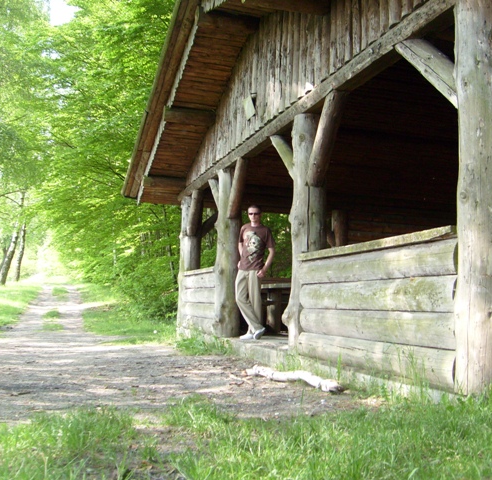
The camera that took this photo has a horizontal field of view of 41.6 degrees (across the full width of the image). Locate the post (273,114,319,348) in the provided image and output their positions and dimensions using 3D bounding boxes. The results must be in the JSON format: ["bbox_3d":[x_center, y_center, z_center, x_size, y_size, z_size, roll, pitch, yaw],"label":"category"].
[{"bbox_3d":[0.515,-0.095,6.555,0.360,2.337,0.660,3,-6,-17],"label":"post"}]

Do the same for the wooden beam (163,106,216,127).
[{"bbox_3d":[-0.810,-1.785,9.317,0.735,0.200,0.200,3,-6,-17],"label":"wooden beam"}]

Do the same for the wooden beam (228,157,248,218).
[{"bbox_3d":[-0.094,-0.692,8.603,0.180,0.887,0.180,3,23,-17],"label":"wooden beam"}]

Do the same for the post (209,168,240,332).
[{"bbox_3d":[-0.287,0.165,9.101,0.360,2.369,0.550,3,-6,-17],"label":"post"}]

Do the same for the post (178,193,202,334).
[{"bbox_3d":[-0.952,0.408,11.209,0.360,2.423,0.360,3,-6,-17],"label":"post"}]

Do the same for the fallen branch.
[{"bbox_3d":[0.347,1.088,5.186,0.190,0.120,1.236,4,-6,-32],"label":"fallen branch"}]

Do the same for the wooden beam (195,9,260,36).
[{"bbox_3d":[-0.192,-2.516,7.476,0.709,0.220,0.220,3,-6,-17],"label":"wooden beam"}]

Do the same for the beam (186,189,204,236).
[{"bbox_3d":[-0.868,-0.458,11.062,0.190,0.826,0.190,3,17,-17],"label":"beam"}]

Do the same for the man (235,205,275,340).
[{"bbox_3d":[0.113,0.423,8.606,0.490,1.770,0.360,0,-6,11],"label":"man"}]

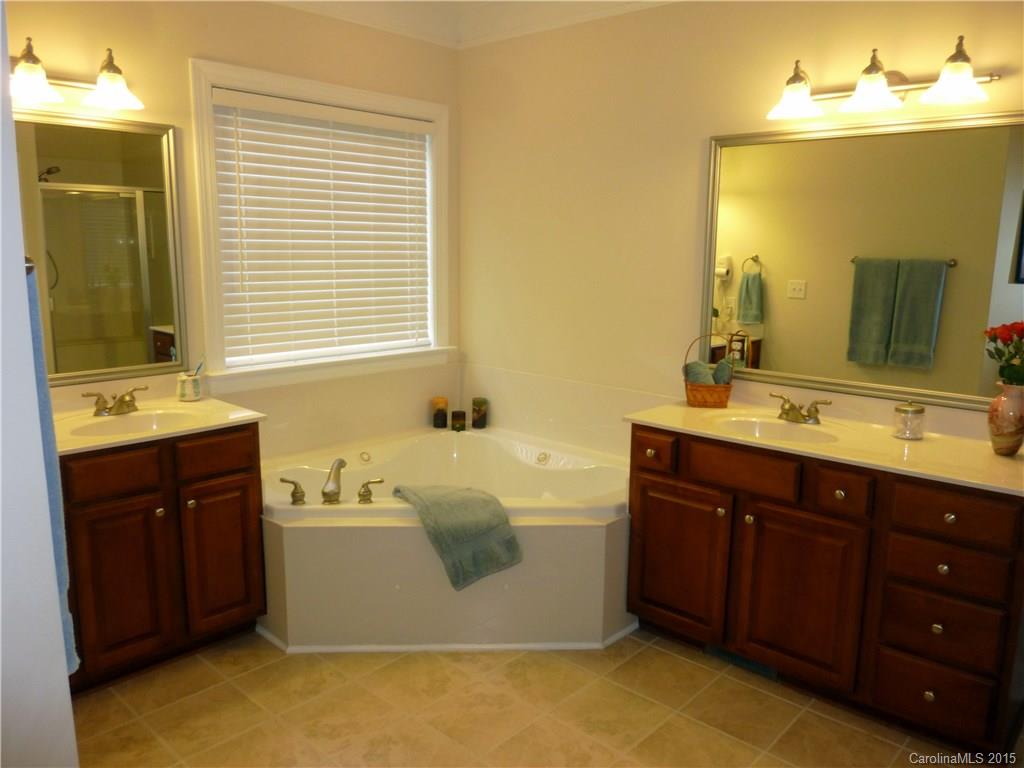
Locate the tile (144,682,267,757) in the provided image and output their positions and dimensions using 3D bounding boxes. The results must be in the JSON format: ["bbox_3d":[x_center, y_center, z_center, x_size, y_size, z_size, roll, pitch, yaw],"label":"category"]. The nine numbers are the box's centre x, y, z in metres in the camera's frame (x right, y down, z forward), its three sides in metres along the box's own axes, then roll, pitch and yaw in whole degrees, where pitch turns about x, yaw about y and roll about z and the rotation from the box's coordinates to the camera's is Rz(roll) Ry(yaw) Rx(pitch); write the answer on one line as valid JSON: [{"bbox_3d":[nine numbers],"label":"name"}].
[{"bbox_3d":[-0.960,1.060,2.335,0.302,0.010,0.302,9,13,42],"label":"tile"}]

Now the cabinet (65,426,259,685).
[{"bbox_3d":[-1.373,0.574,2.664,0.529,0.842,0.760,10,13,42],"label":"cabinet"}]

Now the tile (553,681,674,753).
[{"bbox_3d":[0.326,1.071,2.406,0.300,0.012,0.300,10,13,42],"label":"tile"}]

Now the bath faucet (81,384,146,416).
[{"bbox_3d":[-1.462,0.067,2.742,0.125,0.082,0.228,10,13,42],"label":"bath faucet"}]

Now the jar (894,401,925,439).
[{"bbox_3d":[1.339,0.124,2.498,0.086,0.112,0.086,9,13,42],"label":"jar"}]

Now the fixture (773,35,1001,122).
[{"bbox_3d":[1.211,-0.997,2.446,0.690,0.200,0.210,9,13,42],"label":"fixture"}]

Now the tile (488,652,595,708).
[{"bbox_3d":[0.103,1.034,2.609,0.300,0.012,0.300,10,13,42],"label":"tile"}]

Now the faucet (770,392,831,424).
[{"bbox_3d":[1.057,0.098,2.735,0.231,0.085,0.125,10,13,42],"label":"faucet"}]

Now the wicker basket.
[{"bbox_3d":[0.802,-0.045,2.997,0.175,0.268,0.125,3,10,16],"label":"wicker basket"}]

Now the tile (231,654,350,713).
[{"bbox_3d":[-0.759,1.028,2.551,0.302,0.010,0.302,9,13,42],"label":"tile"}]

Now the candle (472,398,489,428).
[{"bbox_3d":[-0.171,0.166,4.023,0.076,0.161,0.076,10,13,42],"label":"candle"}]

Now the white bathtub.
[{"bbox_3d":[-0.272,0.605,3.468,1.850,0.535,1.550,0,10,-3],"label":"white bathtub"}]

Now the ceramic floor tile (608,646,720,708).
[{"bbox_3d":[0.532,1.036,2.626,0.300,0.012,0.300,10,13,42],"label":"ceramic floor tile"}]

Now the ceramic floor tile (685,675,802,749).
[{"bbox_3d":[0.748,1.066,2.406,0.302,0.010,0.302,9,13,42],"label":"ceramic floor tile"}]

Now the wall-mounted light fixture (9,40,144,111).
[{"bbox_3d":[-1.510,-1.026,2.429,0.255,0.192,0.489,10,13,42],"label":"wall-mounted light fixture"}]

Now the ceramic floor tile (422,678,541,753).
[{"bbox_3d":[-0.107,1.068,2.364,0.302,0.010,0.302,9,13,42],"label":"ceramic floor tile"}]

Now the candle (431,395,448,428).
[{"bbox_3d":[-0.390,0.156,4.015,0.080,0.152,0.080,0,10,-3],"label":"candle"}]

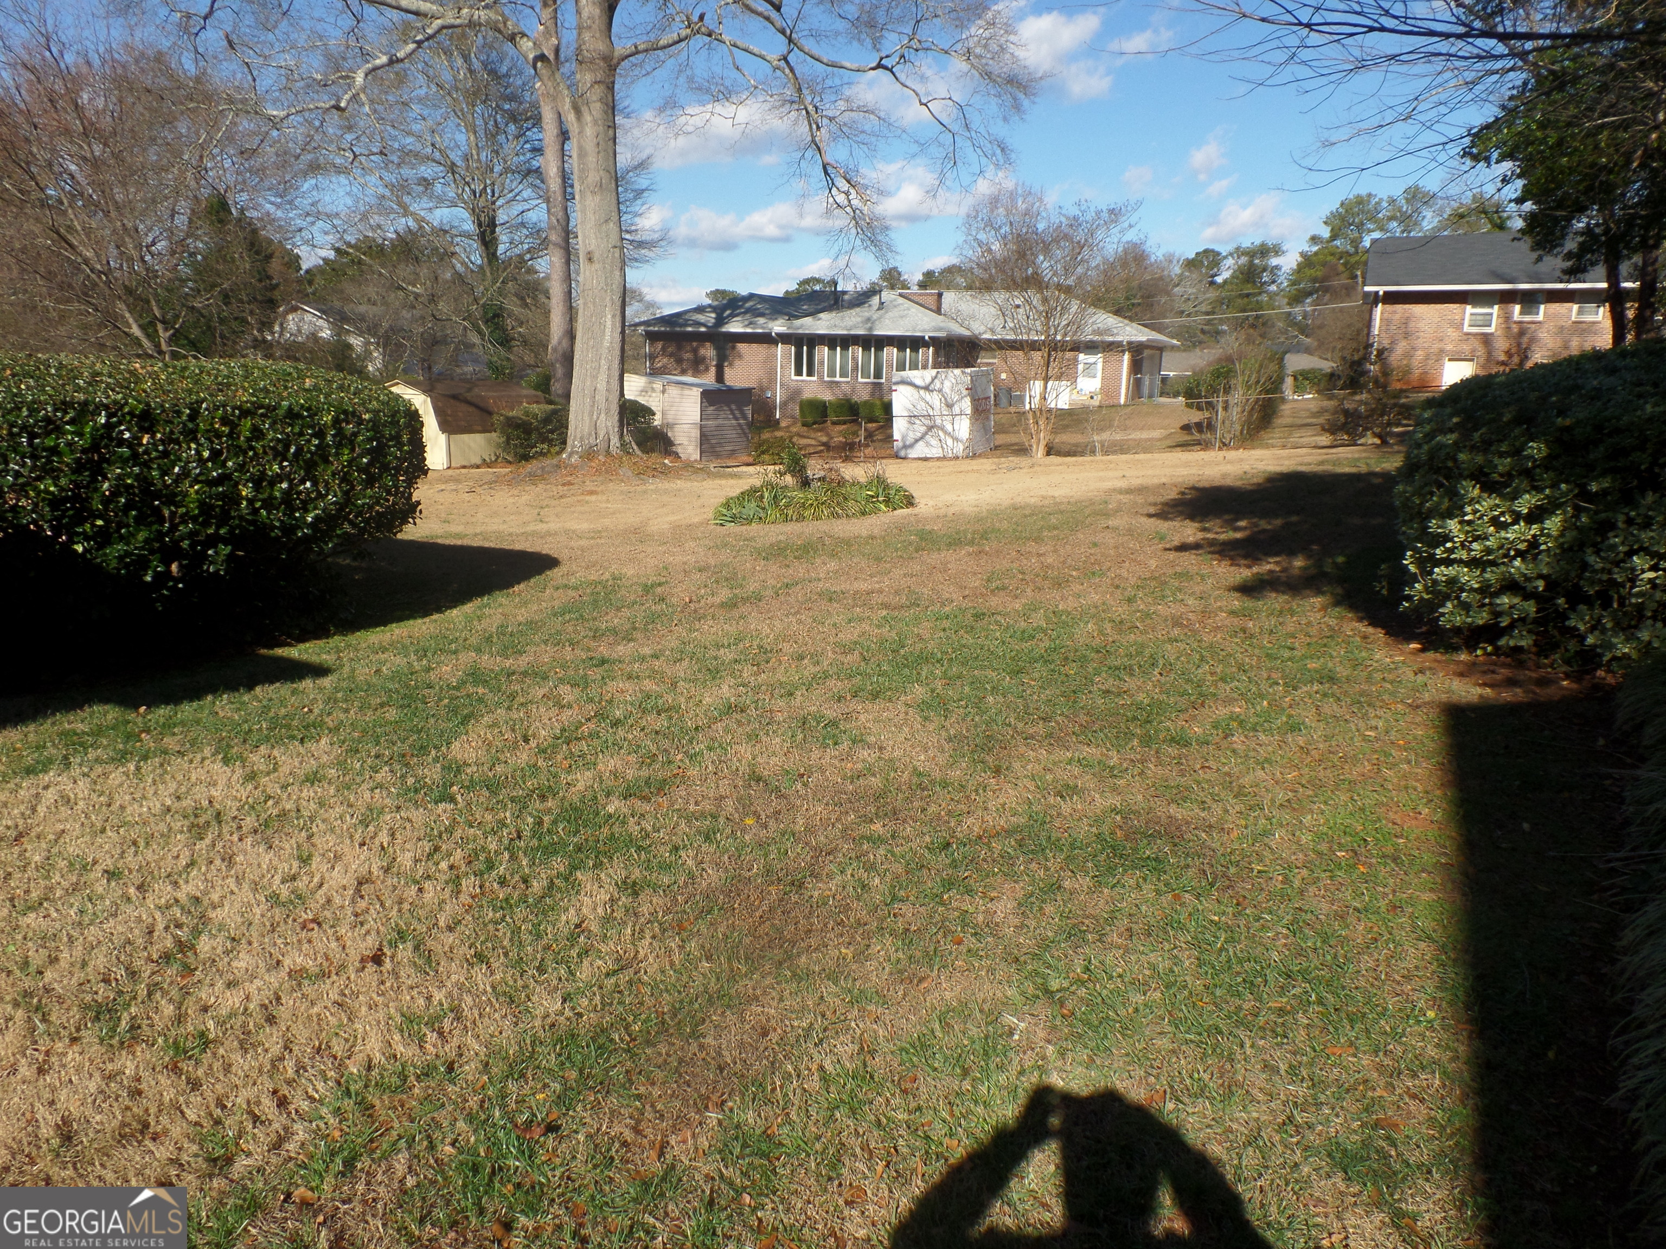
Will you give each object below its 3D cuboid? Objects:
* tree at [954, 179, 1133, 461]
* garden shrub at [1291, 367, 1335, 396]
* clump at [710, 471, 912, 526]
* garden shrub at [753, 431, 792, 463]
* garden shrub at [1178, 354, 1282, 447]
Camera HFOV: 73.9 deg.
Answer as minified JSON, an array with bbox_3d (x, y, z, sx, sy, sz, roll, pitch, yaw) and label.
[{"bbox_3d":[5.125,-7.291,27.000,4.293,6.350,4.293,4,12,10],"label":"tree"},{"bbox_3d":[29.373,-14.908,68.000,2.509,1.692,2.007,6,13,22],"label":"garden shrub"},{"bbox_3d":[-0.289,-1.903,16.100,2.947,0.616,2.800,1,12,-1],"label":"clump"},{"bbox_3d":[-1.650,-4.831,30.200,1.277,0.851,1.277,1,12,-3],"label":"garden shrub"},{"bbox_3d":[9.713,-5.500,27.000,2.340,2.199,2.106,5,12,19],"label":"garden shrub"}]

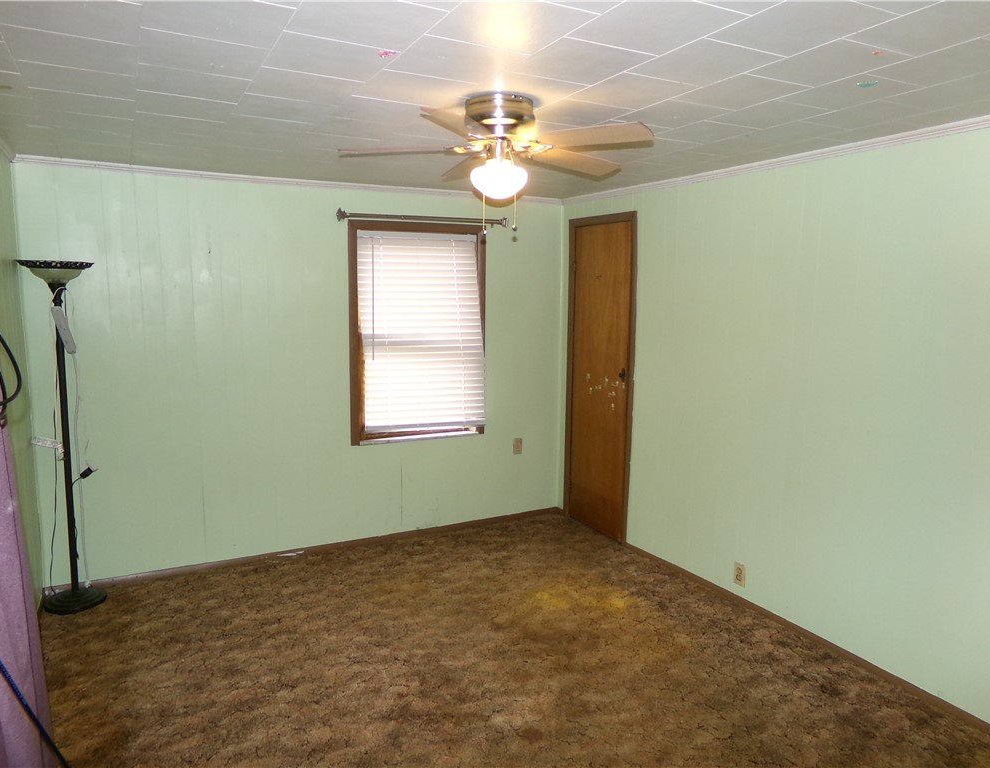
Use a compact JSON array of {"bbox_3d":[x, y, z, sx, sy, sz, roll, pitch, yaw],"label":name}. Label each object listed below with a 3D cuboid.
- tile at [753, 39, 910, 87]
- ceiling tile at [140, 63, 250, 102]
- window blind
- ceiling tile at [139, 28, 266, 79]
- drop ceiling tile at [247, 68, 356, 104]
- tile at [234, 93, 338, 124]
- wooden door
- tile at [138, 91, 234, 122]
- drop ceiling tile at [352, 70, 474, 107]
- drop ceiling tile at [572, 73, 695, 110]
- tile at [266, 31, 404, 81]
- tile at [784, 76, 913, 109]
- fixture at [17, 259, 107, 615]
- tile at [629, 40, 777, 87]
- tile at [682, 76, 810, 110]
[{"bbox_3d":[0.916,-0.881,1.956,0.306,0.020,0.311,-3,8,-28],"label":"tile"},{"bbox_3d":[-0.938,-0.931,2.203,0.306,0.020,0.311,-3,8,-28],"label":"ceiling tile"},{"bbox_3d":[-0.444,-0.326,4.451,0.811,1.229,0.080,-3,8,-28],"label":"window blind"},{"bbox_3d":[-0.793,-0.894,1.929,0.306,0.020,0.311,-3,8,-28],"label":"ceiling tile"},{"bbox_3d":[-0.598,-0.934,2.220,0.305,0.020,0.305,-3,8,-28],"label":"drop ceiling tile"},{"bbox_3d":[-0.744,-0.966,2.488,0.306,0.020,0.311,-3,8,-28],"label":"tile"},{"bbox_3d":[0.673,-0.044,4.596,0.061,2.050,0.707,-3,8,-28],"label":"wooden door"},{"bbox_3d":[-1.084,-0.967,2.478,0.306,0.020,0.311,-3,8,-28],"label":"tile"},{"bbox_3d":[-0.254,-0.931,2.228,0.305,0.020,0.305,-3,8,-28],"label":"drop ceiling tile"},{"bbox_3d":[0.434,-0.927,2.242,0.305,0.020,0.305,-3,8,-28],"label":"drop ceiling tile"},{"bbox_3d":[-0.455,-0.898,1.950,0.305,0.020,0.305,-3,8,-28],"label":"tile"},{"bbox_3d":[1.115,-0.915,2.231,0.306,0.020,0.311,-3,8,-28],"label":"tile"},{"bbox_3d":[-2.075,0.263,3.443,0.308,1.685,0.308,-3,8,-28],"label":"fixture"},{"bbox_3d":[0.578,-0.891,1.972,0.305,0.020,0.305,-3,8,-28],"label":"tile"},{"bbox_3d":[0.778,-0.924,2.249,0.305,0.020,0.305,-3,8,-28],"label":"tile"}]

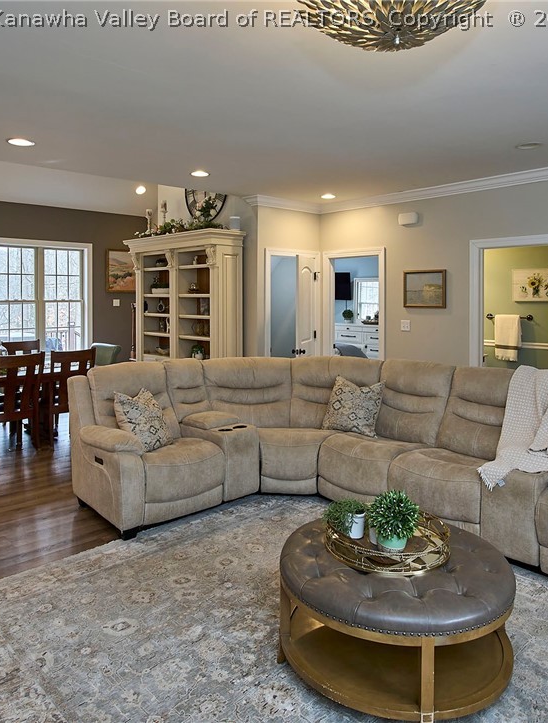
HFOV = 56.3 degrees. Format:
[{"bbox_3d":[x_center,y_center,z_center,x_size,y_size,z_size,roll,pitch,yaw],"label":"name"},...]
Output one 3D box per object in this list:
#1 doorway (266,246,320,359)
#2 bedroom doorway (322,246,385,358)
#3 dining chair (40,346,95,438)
[{"bbox_3d":[0.236,-0.235,6.017,0.902,2.152,0.154,-4,6,-40],"label":"doorway"},{"bbox_3d":[1.000,-0.277,6.270,0.930,2.120,0.150,5,7,44],"label":"bedroom doorway"},{"bbox_3d":[-2.250,0.365,5.580,0.460,1.010,0.520,-5,7,-43],"label":"dining chair"}]

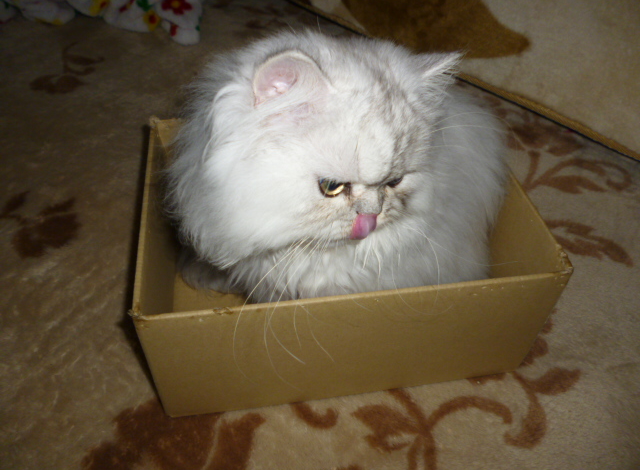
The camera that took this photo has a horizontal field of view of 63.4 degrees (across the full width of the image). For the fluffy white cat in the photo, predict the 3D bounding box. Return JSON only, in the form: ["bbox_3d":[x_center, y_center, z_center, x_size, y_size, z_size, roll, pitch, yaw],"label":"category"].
[{"bbox_3d":[0.012,-0.051,0.511,0.301,0.273,0.238,5,44,2],"label":"fluffy white cat"}]

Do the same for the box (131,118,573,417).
[{"bbox_3d":[0.011,0.007,0.549,0.350,0.157,0.267,-5,45,-8],"label":"box"}]

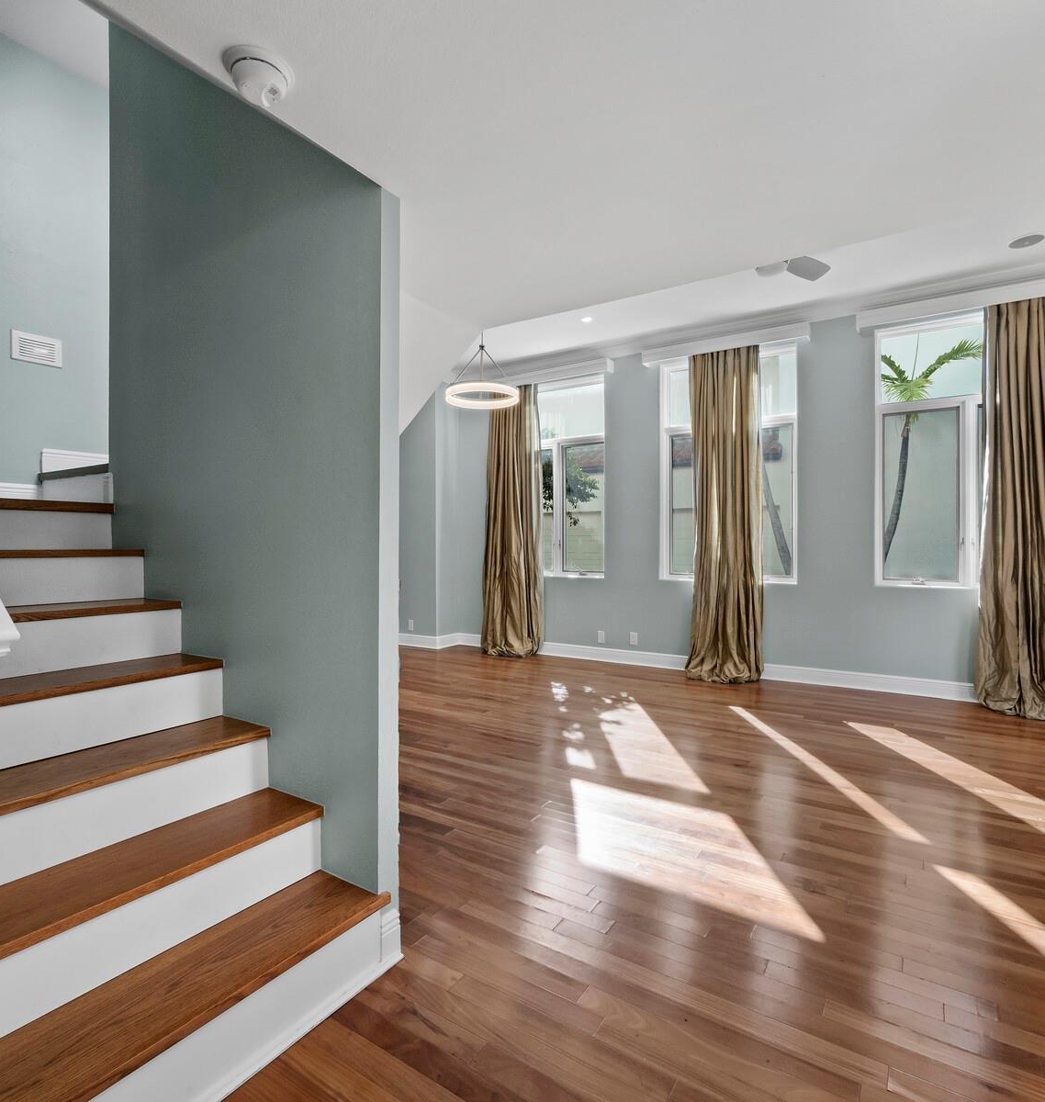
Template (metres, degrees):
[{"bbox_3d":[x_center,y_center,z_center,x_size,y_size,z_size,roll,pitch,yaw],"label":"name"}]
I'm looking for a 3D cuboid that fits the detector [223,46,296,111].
[{"bbox_3d":[-0.547,-0.975,1.242,0.137,0.048,0.137,0,0,0],"label":"detector"}]

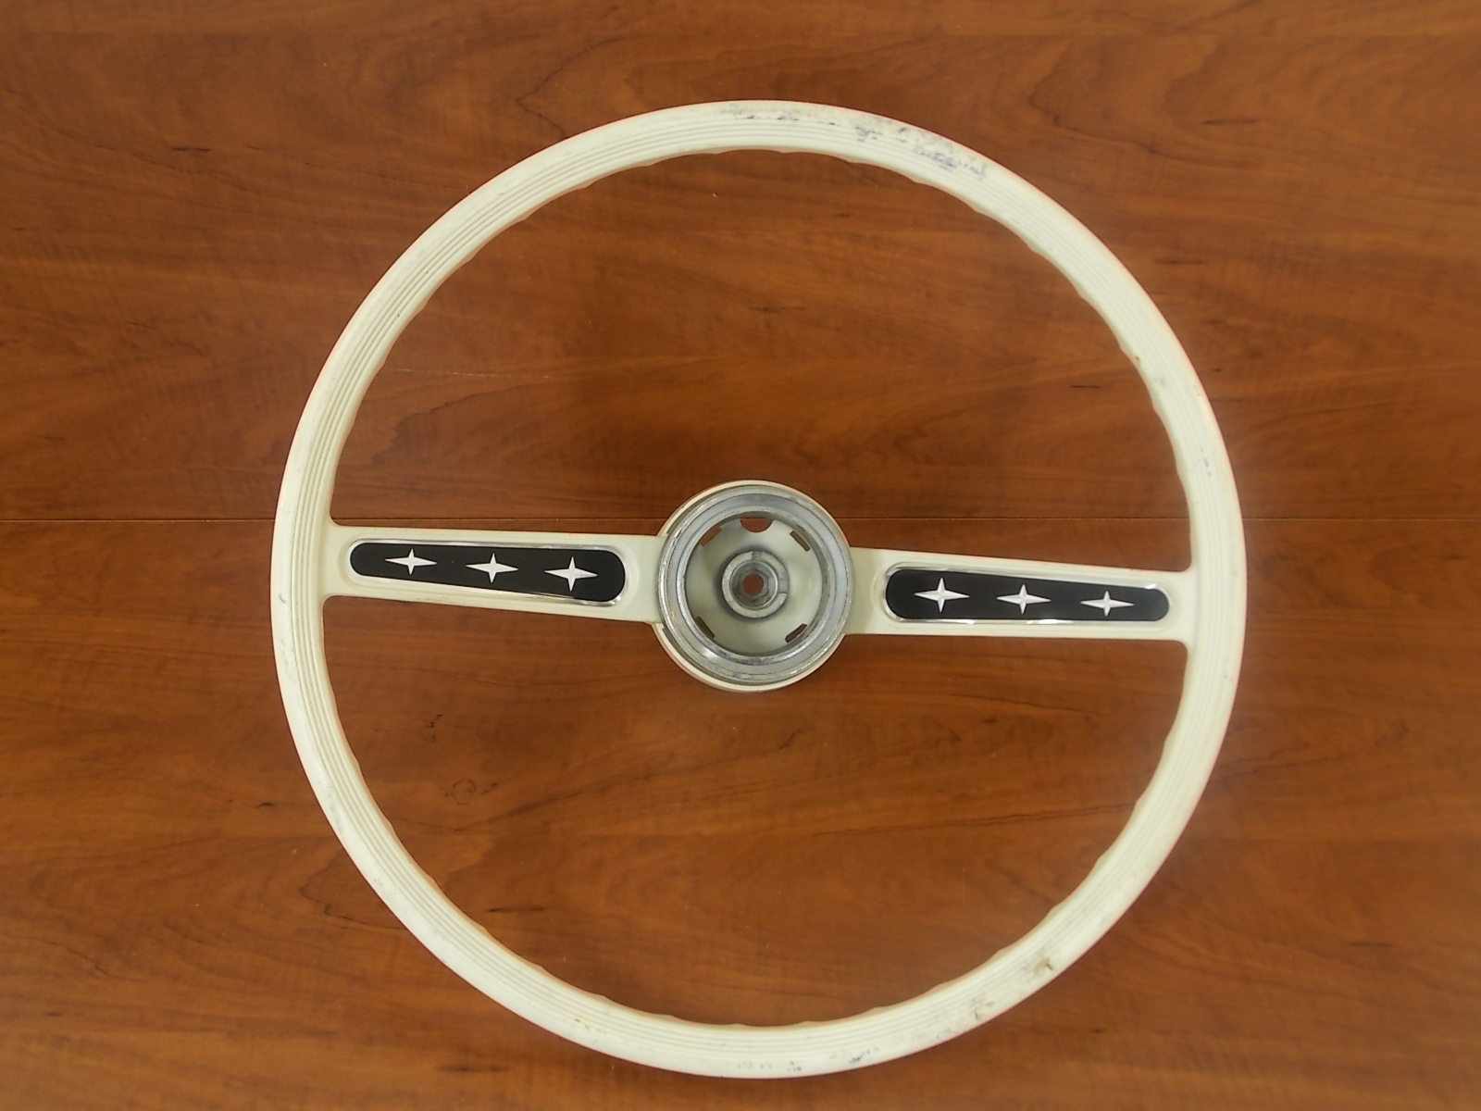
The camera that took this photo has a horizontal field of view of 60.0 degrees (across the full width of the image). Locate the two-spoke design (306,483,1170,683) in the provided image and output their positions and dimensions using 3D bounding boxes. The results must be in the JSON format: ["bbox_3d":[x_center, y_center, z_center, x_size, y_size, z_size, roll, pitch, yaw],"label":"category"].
[{"bbox_3d":[0.008,0.013,0.562,0.376,0.055,0.090,3,88,-1],"label":"two-spoke design"}]

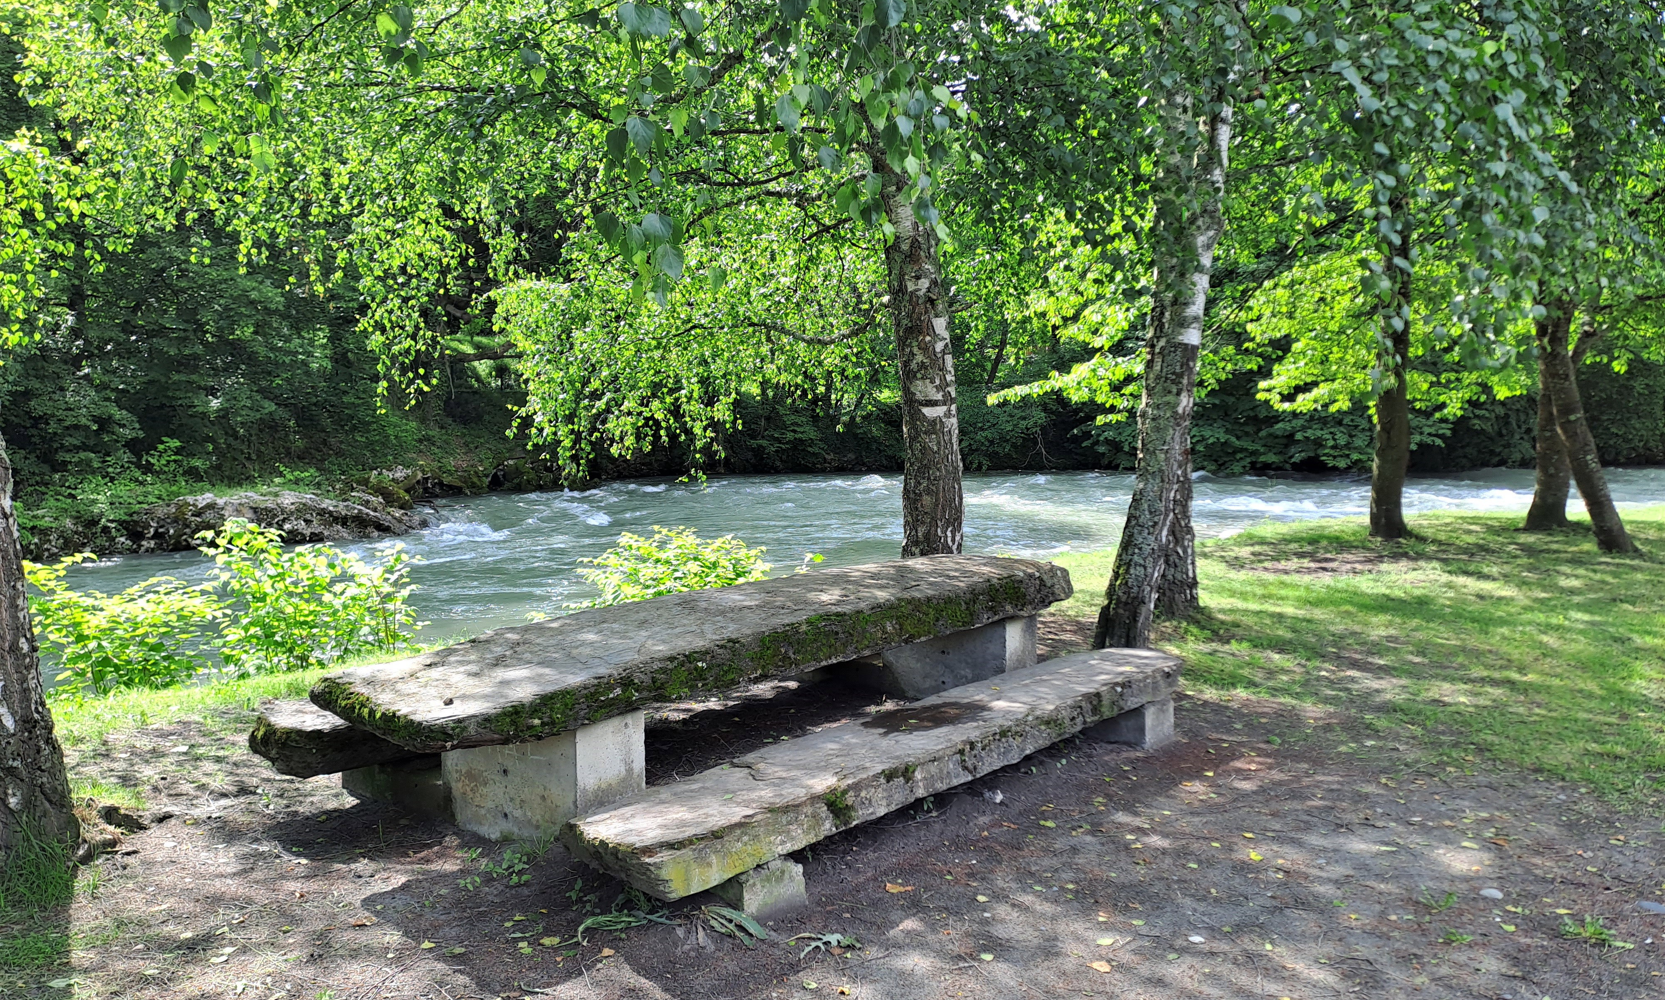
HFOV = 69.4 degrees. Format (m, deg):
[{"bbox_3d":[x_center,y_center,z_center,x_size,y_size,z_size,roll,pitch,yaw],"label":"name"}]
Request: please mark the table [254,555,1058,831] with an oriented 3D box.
[{"bbox_3d":[-0.549,0.759,5.538,1.660,0.638,3.705,5,8,42],"label":"table"}]

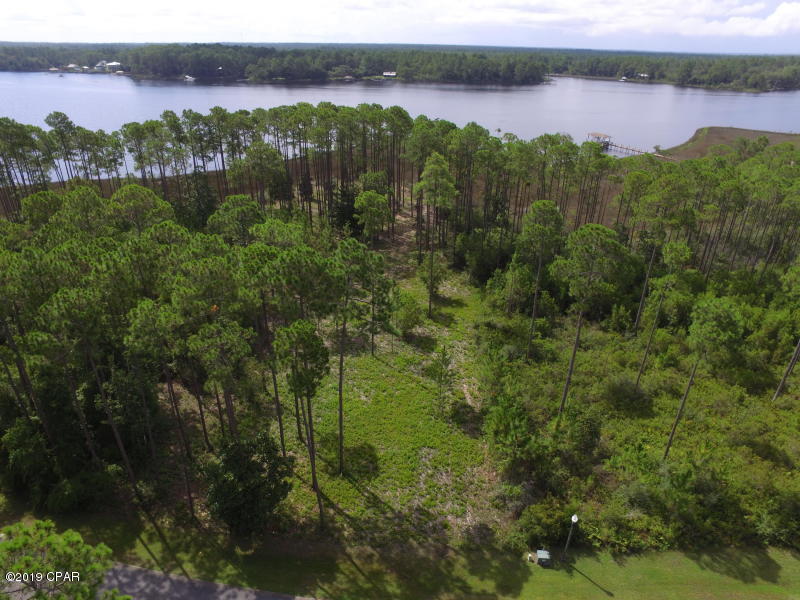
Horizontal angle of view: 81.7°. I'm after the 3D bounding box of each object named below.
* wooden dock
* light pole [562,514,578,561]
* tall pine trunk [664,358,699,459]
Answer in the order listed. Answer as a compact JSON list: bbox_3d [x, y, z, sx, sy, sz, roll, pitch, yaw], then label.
[{"bbox_3d":[79.983,-53.201,162.159,5.500,4.900,35.500,-12,31,-22],"label":"wooden dock"},{"bbox_3d":[10.892,15.446,29.797,0.420,4.610,0.420,-2,28,0],"label":"light pole"},{"bbox_3d":[21.508,8.813,35.569,0.300,11.020,0.300,-3,28,0],"label":"tall pine trunk"}]

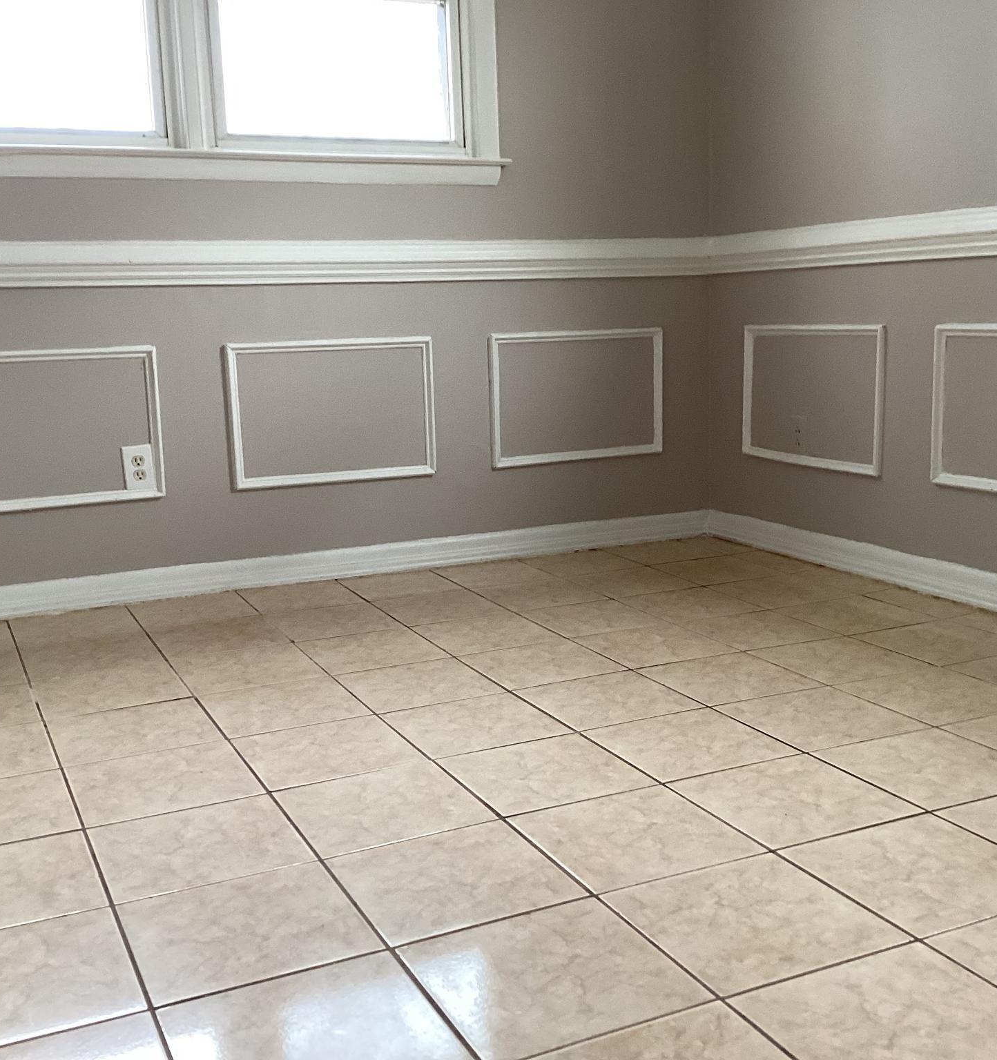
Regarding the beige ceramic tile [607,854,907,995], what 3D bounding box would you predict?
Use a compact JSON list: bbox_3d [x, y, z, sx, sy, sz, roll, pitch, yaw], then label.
[{"bbox_3d":[0.338,0.522,1.687,0.298,0.010,0.298,-6,11,-24],"label":"beige ceramic tile"}]

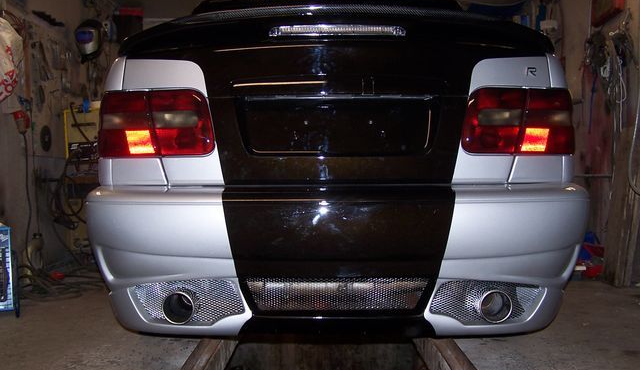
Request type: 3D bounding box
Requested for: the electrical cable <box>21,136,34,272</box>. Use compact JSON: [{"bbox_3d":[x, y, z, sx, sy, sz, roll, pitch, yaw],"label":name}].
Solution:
[{"bbox_3d":[-1.769,0.094,4.250,0.080,0.810,0.070,0,2,0],"label":"electrical cable"}]

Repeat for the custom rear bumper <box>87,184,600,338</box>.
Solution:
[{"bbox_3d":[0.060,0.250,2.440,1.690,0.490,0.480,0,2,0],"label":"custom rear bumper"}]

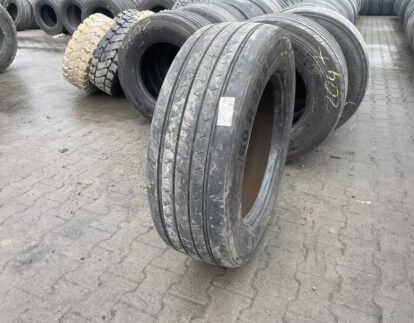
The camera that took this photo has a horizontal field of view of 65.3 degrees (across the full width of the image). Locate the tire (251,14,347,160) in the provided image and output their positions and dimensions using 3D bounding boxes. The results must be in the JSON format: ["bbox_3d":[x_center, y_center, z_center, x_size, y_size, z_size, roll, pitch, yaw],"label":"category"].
[{"bbox_3d":[0.427,-0.465,2.132,0.929,0.929,0.312,11,31,23],"label":"tire"}]

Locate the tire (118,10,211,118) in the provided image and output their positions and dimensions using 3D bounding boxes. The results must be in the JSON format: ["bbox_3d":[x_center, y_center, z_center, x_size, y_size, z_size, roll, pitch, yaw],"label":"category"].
[{"bbox_3d":[-0.264,-0.712,2.644,0.935,0.935,0.310,9,30,20],"label":"tire"}]

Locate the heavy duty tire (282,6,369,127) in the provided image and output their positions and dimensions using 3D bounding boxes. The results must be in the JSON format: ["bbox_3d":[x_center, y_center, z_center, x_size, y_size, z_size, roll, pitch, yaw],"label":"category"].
[{"bbox_3d":[0.671,-0.621,2.399,0.955,0.955,0.297,10,29,21],"label":"heavy duty tire"}]

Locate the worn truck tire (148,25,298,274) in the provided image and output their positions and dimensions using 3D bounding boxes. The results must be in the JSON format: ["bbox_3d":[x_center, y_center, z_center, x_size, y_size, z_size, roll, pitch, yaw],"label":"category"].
[{"bbox_3d":[0.121,-0.060,1.329,0.303,0.942,0.942,11,29,22],"label":"worn truck tire"}]

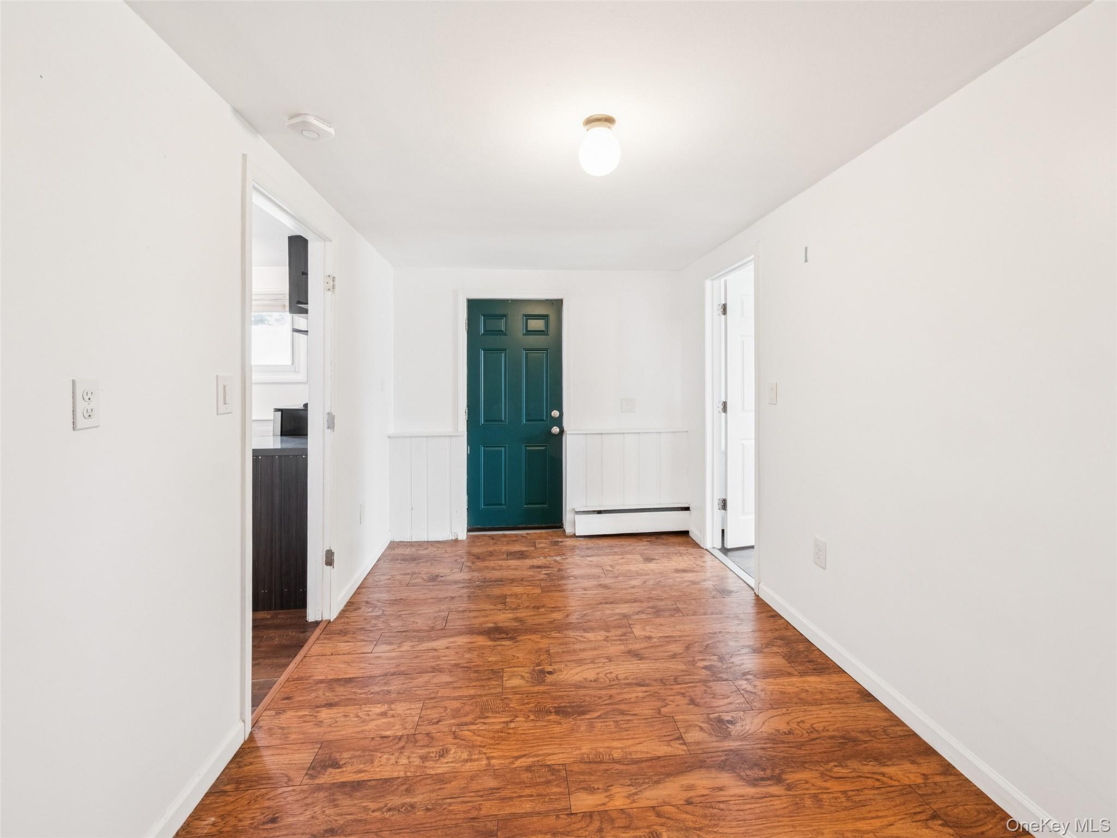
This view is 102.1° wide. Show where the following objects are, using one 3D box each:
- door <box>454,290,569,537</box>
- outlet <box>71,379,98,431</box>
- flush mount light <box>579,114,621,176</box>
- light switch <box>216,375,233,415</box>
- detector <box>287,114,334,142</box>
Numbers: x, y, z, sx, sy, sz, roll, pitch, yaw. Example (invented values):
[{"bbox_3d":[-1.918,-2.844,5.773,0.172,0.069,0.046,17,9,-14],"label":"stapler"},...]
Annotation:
[{"bbox_3d":[-0.397,-0.044,3.830,0.965,2.090,0.130,0,1,-6],"label":"door"},{"bbox_3d":[-1.070,-0.033,1.030,0.009,0.115,0.070,0,3,-6],"label":"outlet"},{"bbox_3d":[0.156,-1.010,1.695,0.155,0.188,0.155,0,3,0],"label":"flush mount light"},{"bbox_3d":[-1.123,-0.080,1.527,0.009,0.125,0.079,0,3,-6],"label":"light switch"},{"bbox_3d":[-0.926,-1.086,1.695,0.122,0.034,0.122,1,3,23],"label":"detector"}]

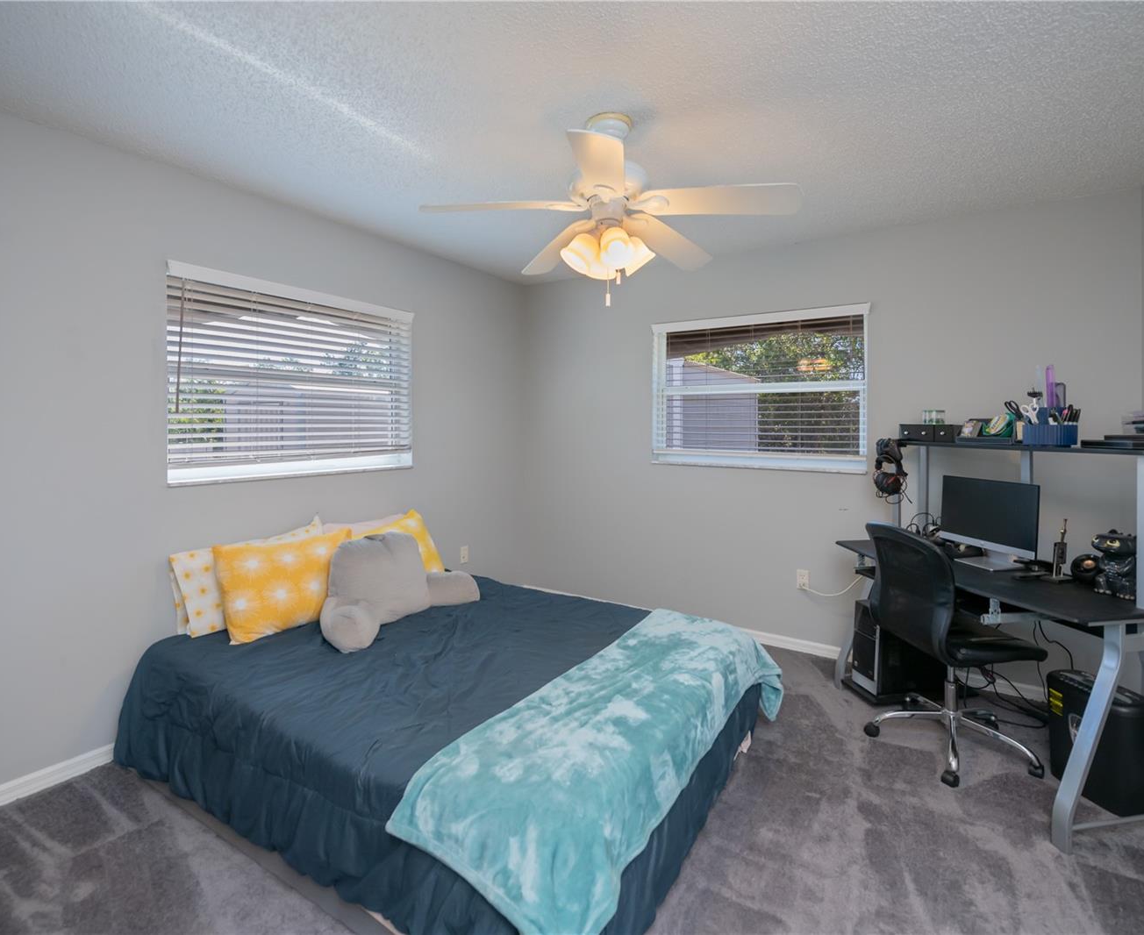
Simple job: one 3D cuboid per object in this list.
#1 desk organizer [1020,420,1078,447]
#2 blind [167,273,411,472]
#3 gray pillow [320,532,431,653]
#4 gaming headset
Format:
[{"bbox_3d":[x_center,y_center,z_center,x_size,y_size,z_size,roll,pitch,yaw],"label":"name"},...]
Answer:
[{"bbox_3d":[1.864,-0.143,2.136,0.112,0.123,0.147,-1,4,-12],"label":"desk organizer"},{"bbox_3d":[-1.408,-0.465,2.957,0.050,0.860,1.316,3,5,33],"label":"blind"},{"bbox_3d":[-0.870,0.493,2.392,0.400,0.389,0.561,3,5,33],"label":"gray pillow"},{"bbox_3d":[1.639,-0.008,2.828,0.133,0.287,0.139,1,4,9],"label":"gaming headset"}]

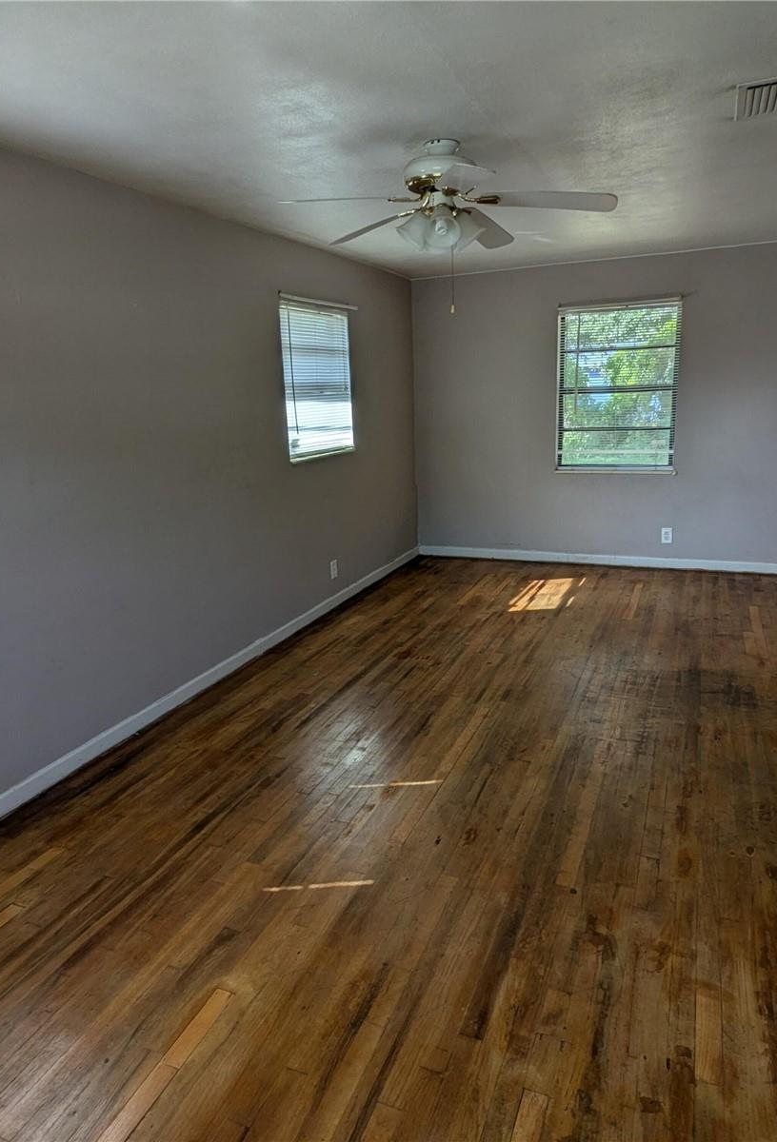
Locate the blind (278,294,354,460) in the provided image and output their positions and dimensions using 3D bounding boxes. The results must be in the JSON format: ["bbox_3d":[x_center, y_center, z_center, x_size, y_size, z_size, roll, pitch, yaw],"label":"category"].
[{"bbox_3d":[-0.475,-1.276,4.813,0.050,0.950,0.920,4,16,23],"label":"blind"}]

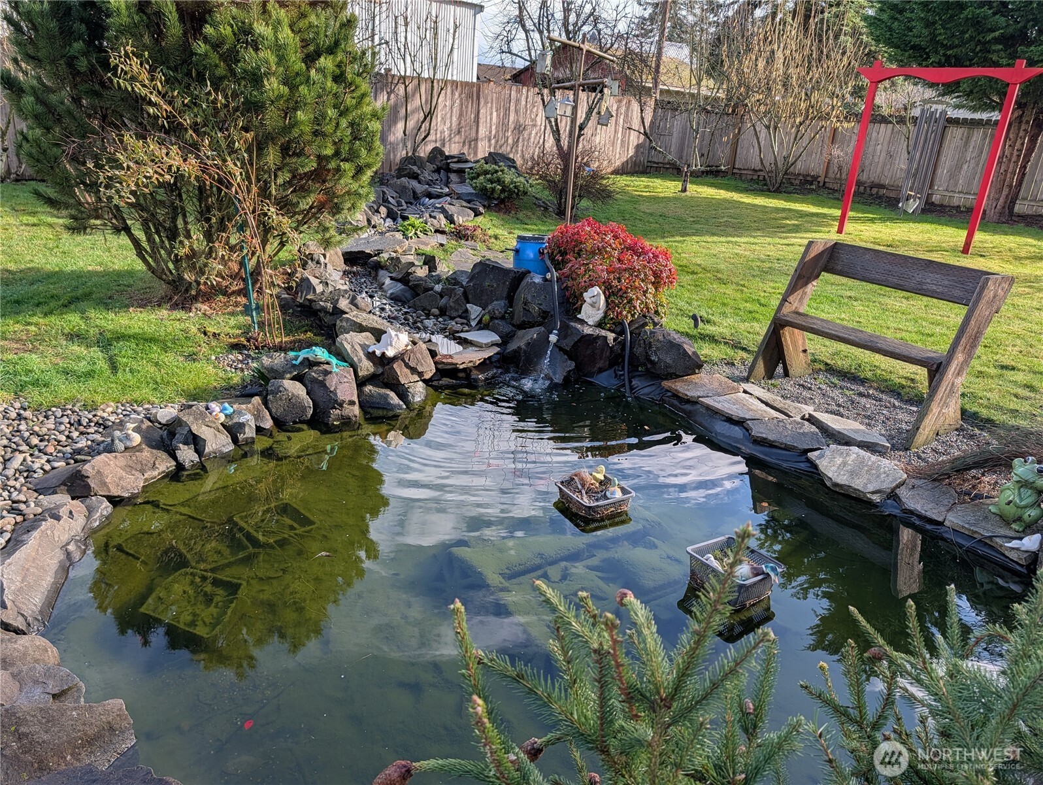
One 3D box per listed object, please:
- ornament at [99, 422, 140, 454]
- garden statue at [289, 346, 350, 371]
[{"bbox_3d":[-1.757,0.199,3.164,0.155,0.120,0.110,7,19,7],"label":"ornament"},{"bbox_3d":[-1.159,-0.196,4.146,0.340,0.100,0.180,9,17,-19],"label":"garden statue"}]

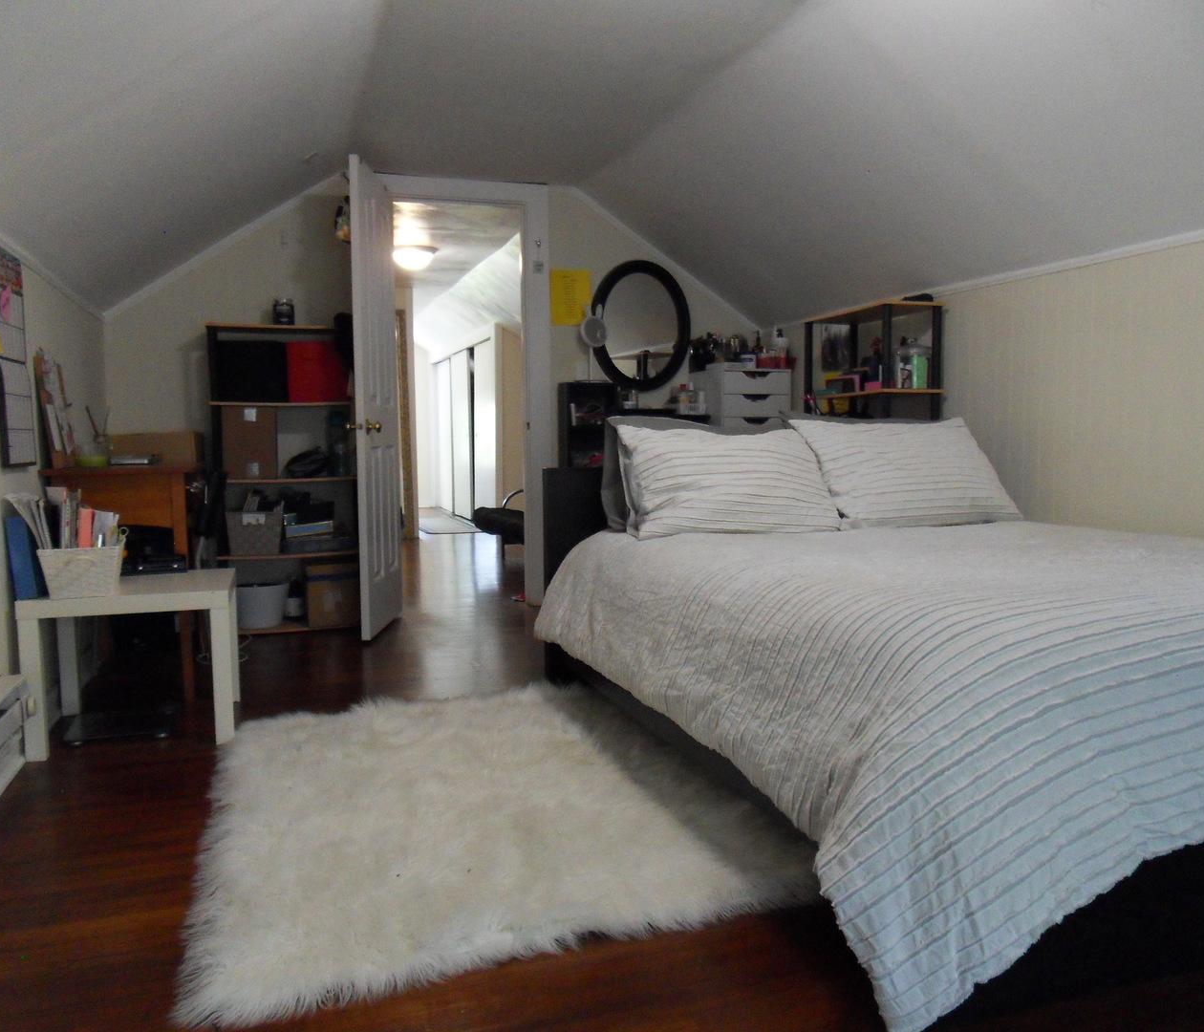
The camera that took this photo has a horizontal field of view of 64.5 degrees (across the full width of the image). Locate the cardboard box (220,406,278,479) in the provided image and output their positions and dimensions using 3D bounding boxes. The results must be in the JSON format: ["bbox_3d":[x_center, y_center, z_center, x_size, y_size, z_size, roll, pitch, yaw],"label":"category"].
[{"bbox_3d":[-1.575,-0.330,4.279,0.225,0.310,0.260,-2,5,-19],"label":"cardboard box"}]

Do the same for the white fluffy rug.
[{"bbox_3d":[-0.331,0.663,2.364,1.200,0.050,1.530,-2,5,-19],"label":"white fluffy rug"}]

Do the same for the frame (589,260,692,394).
[{"bbox_3d":[0.208,-1.002,5.076,0.570,0.692,0.040,-2,5,-19],"label":"frame"}]

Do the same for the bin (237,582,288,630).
[{"bbox_3d":[-1.560,0.390,4.345,0.270,0.205,0.270,-2,5,-19],"label":"bin"}]

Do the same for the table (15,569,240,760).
[{"bbox_3d":[-1.440,0.434,2.993,0.550,0.450,0.550,-2,5,-19],"label":"table"}]

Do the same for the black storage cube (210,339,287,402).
[{"bbox_3d":[-1.589,-0.646,4.327,0.300,0.265,0.270,-2,5,-19],"label":"black storage cube"}]

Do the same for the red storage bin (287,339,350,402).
[{"bbox_3d":[-1.320,-0.661,4.420,0.265,0.270,0.270,-2,5,-19],"label":"red storage bin"}]

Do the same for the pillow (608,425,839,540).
[{"bbox_3d":[0.417,-0.121,3.124,0.710,0.432,0.160,-2,-33,-19],"label":"pillow"}]

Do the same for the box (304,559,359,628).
[{"bbox_3d":[-1.270,0.355,4.510,0.240,0.290,0.270,-2,5,-19],"label":"box"}]

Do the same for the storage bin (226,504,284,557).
[{"bbox_3d":[-1.592,0.068,4.380,0.239,0.200,0.260,-2,5,-19],"label":"storage bin"}]

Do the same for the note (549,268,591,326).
[{"bbox_3d":[-0.162,-1.134,4.951,0.216,0.282,0.008,-2,5,-19],"label":"note"}]

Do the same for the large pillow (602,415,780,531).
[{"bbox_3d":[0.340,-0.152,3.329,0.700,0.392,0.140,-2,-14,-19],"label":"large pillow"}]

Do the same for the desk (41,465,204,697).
[{"bbox_3d":[-1.704,0.219,3.534,0.430,0.790,0.830,-2,5,-19],"label":"desk"}]

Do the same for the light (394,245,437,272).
[{"bbox_3d":[-1.301,-1.764,6.575,0.320,0.130,0.320,-2,5,-19],"label":"light"}]

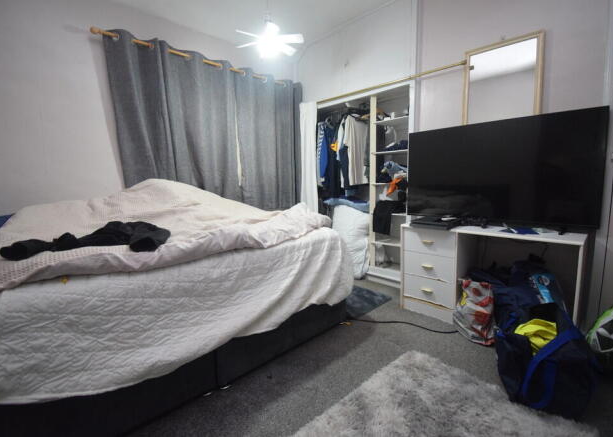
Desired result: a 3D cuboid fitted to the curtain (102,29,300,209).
[{"bbox_3d":[-0.713,-0.543,2.704,0.139,1.850,1.926,6,12,43],"label":"curtain"}]

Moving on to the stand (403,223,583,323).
[{"bbox_3d":[1.329,0.432,2.088,1.067,0.727,0.418,6,12,43],"label":"stand"}]

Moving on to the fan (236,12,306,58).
[{"bbox_3d":[-0.275,-1.355,2.018,0.510,0.220,0.510,6,12,43],"label":"fan"}]

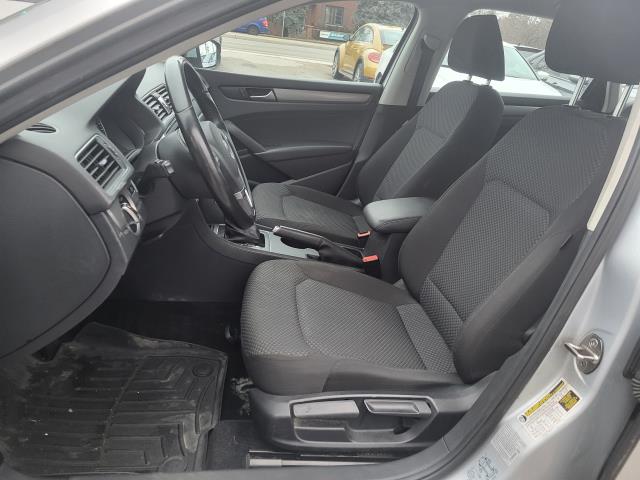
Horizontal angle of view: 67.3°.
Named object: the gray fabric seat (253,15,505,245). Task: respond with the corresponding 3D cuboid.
[{"bbox_3d":[0.176,-0.397,1.849,0.880,0.930,0.520,2,22,-9],"label":"gray fabric seat"}]

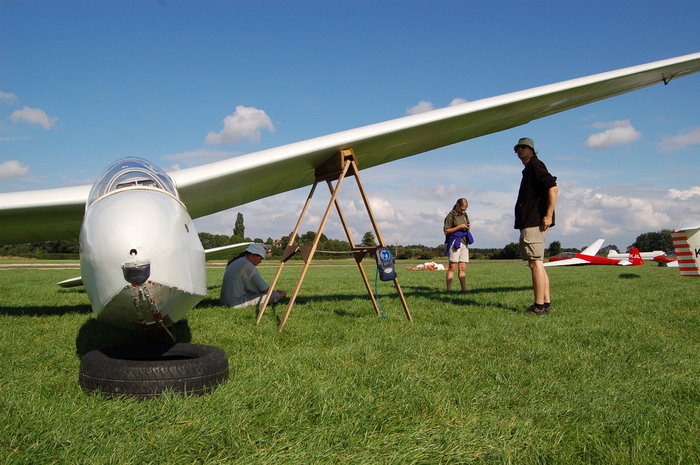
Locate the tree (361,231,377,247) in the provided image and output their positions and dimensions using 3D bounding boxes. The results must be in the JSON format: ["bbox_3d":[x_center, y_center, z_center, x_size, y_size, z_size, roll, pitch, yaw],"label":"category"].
[{"bbox_3d":[7.971,5.861,219.980,6.300,11.400,6.300,0,-3,0],"label":"tree"}]

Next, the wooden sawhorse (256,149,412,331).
[{"bbox_3d":[-0.125,0.054,4.623,1.290,1.470,0.650,2,-3,-29],"label":"wooden sawhorse"}]

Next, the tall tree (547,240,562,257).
[{"bbox_3d":[86.003,7.658,219.891,5.500,7.800,5.500,0,-3,0],"label":"tall tree"}]

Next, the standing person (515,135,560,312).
[{"bbox_3d":[1.942,-0.074,5.470,0.420,1.810,0.520,2,-3,-28],"label":"standing person"}]

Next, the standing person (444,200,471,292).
[{"bbox_3d":[1.845,0.206,9.001,0.470,1.620,0.400,2,-3,-30],"label":"standing person"}]

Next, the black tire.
[{"bbox_3d":[-0.825,0.587,2.214,0.595,0.168,0.595,0,-3,0],"label":"black tire"}]

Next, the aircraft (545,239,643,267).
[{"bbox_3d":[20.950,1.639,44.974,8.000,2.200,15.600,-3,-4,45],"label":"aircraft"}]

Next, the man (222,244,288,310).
[{"bbox_3d":[-1.119,0.488,6.003,0.780,0.750,0.580,1,-3,-18],"label":"man"}]

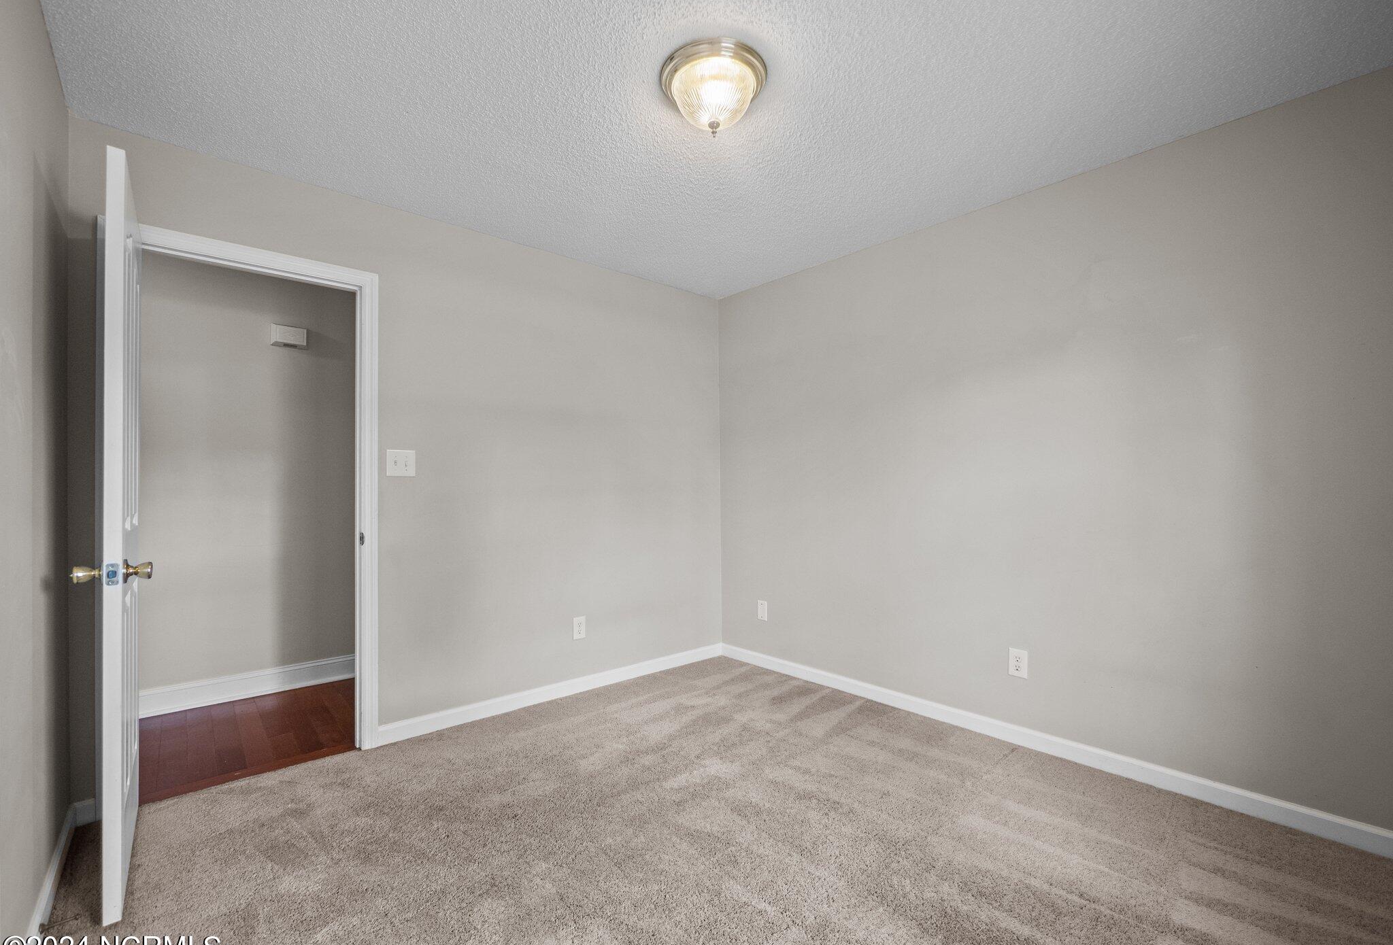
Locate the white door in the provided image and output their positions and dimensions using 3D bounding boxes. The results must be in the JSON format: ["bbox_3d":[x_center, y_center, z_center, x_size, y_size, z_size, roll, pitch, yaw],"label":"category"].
[{"bbox_3d":[-1.746,0.167,1.728,0.038,2.015,0.723,0,-1,-42],"label":"white door"}]

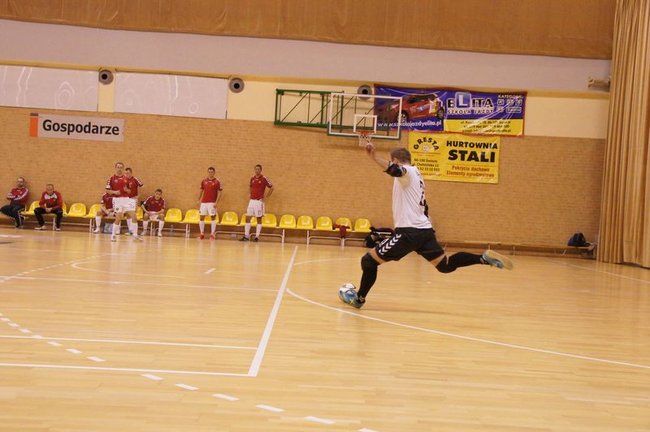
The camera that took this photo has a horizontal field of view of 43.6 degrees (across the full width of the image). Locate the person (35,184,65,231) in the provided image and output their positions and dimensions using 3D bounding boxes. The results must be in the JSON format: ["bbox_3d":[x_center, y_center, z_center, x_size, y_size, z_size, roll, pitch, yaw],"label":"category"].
[{"bbox_3d":[-6.671,-0.206,19.655,0.620,1.120,0.800,3,1,-1],"label":"person"}]

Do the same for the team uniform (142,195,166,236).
[{"bbox_3d":[-4.236,-0.012,20.200,0.550,1.030,0.680,3,1,-6],"label":"team uniform"}]

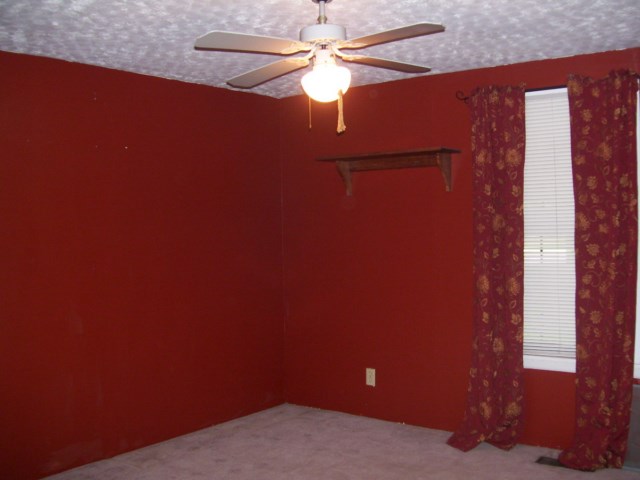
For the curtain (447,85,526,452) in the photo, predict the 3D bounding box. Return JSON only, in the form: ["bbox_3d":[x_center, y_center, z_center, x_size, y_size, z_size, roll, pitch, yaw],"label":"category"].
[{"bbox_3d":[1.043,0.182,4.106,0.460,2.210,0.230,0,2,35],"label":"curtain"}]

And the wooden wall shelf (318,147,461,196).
[{"bbox_3d":[0.452,-0.444,4.473,0.938,0.263,0.295,0,2,35],"label":"wooden wall shelf"}]

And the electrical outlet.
[{"bbox_3d":[0.363,0.985,4.767,0.077,0.122,0.012,0,2,35],"label":"electrical outlet"}]

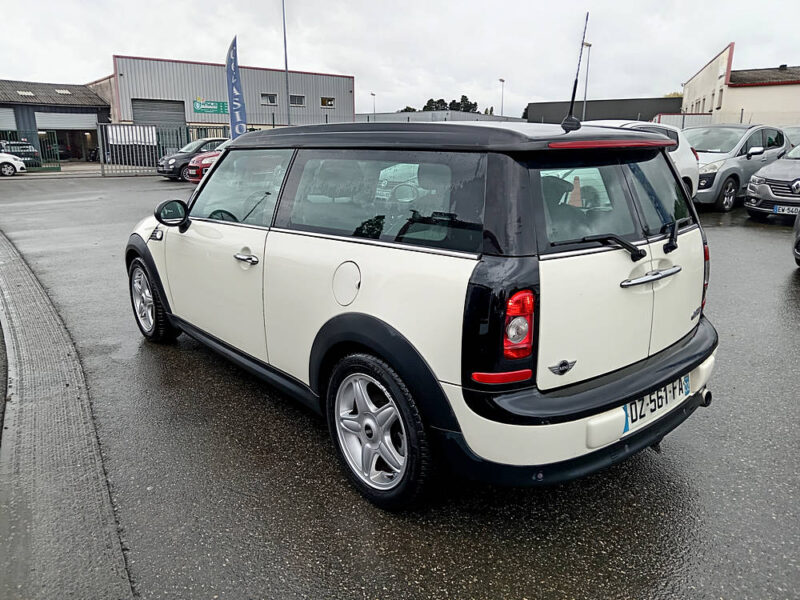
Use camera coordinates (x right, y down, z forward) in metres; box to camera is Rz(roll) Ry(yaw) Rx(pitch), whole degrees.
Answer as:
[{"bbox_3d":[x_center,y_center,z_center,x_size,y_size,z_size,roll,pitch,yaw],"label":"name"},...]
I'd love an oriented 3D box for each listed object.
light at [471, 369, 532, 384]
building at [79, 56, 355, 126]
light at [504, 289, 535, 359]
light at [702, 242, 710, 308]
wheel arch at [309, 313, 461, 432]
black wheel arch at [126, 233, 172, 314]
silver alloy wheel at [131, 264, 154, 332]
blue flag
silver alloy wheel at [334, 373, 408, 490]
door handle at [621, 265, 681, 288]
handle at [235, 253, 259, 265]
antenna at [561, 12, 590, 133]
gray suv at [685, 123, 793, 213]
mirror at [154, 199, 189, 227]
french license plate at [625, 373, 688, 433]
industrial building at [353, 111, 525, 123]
[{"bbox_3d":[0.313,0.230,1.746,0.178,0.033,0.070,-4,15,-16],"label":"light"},{"bbox_3d":[-15.889,-14.877,47.967,17.741,6.586,17.000,-12,19,-37],"label":"building"},{"bbox_3d":[0.355,0.073,1.717,0.107,0.197,0.055,-7,16,-26],"label":"light"},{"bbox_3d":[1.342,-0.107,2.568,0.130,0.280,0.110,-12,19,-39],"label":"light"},{"bbox_3d":[-0.083,0.251,2.064,0.100,0.410,0.840,-12,19,-39],"label":"wheel arch"},{"bbox_3d":[-1.701,-0.224,3.905,0.110,0.430,0.840,-12,19,-39],"label":"black wheel arch"},{"bbox_3d":[-1.728,-0.003,4.057,0.170,0.436,0.436,-12,19,-39],"label":"silver alloy wheel"},{"bbox_3d":[-5.378,-6.527,19.181,0.680,4.100,0.080,-4,15,-14],"label":"blue flag"},{"bbox_3d":[-0.057,0.478,2.201,0.170,0.440,0.440,-12,19,-39],"label":"silver alloy wheel"},{"bbox_3d":[0.913,-0.081,2.053,0.440,0.042,0.055,-12,19,-39],"label":"door handle"},{"bbox_3d":[-0.722,-0.189,2.712,0.050,0.040,0.205,-12,19,-39],"label":"handle"},{"bbox_3d":[0.656,-0.842,2.166,0.050,0.420,0.090,-12,19,-39],"label":"antenna"},{"bbox_3d":[6.580,-2.785,11.990,4.360,1.640,1.840,-11,18,-36],"label":"gray suv"},{"bbox_3d":[-1.254,-0.485,3.163,0.188,0.142,0.112,-12,19,-39],"label":"mirror"},{"bbox_3d":[0.952,0.361,2.119,0.520,0.110,0.018,-12,12,-39],"label":"french license plate"},{"bbox_3d":[4.907,-25.983,91.131,20.000,5.354,27.000,9,17,31],"label":"industrial building"}]

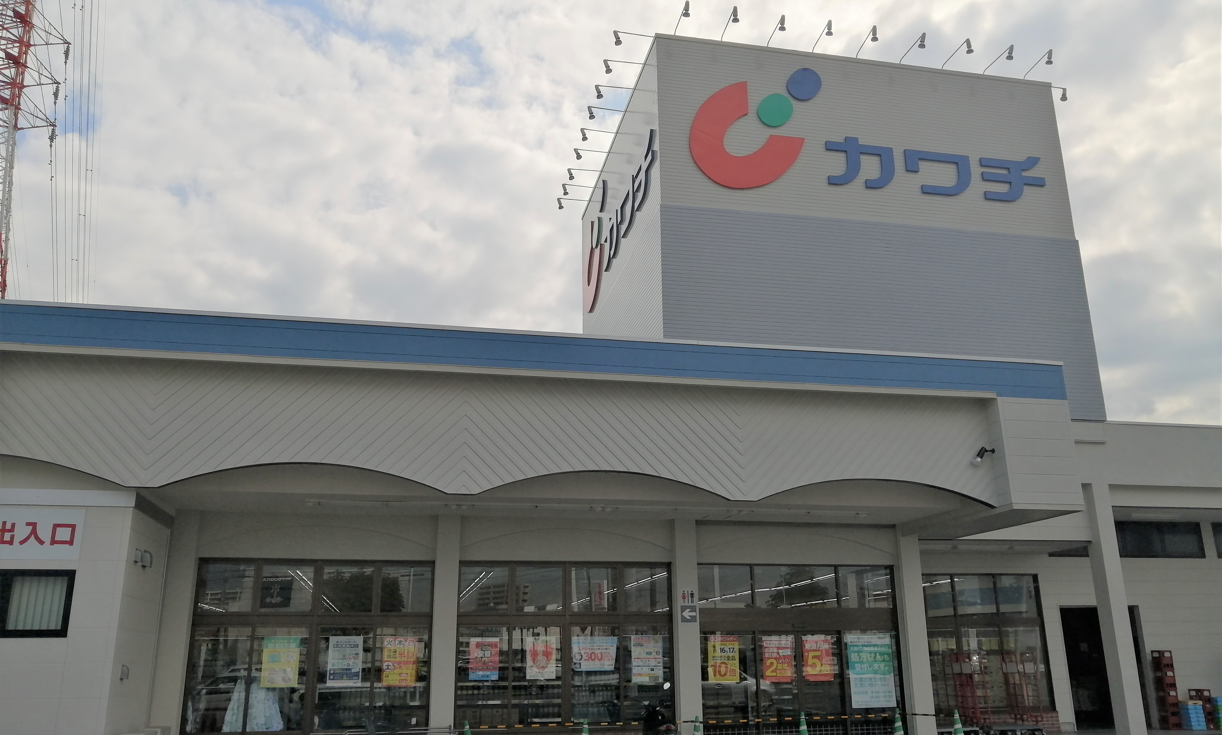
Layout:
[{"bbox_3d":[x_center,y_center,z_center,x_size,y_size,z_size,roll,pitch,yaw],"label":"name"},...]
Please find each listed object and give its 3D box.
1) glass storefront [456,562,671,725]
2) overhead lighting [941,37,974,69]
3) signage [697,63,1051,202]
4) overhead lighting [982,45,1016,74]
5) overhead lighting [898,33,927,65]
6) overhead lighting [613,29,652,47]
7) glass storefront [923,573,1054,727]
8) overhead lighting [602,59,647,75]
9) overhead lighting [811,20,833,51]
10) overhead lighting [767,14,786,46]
[{"bbox_3d":[-0.797,5.069,17.376,3.980,2.970,0.180,3,-17,-11],"label":"glass storefront"},{"bbox_3d":[8.054,-7.179,22.262,0.180,0.420,1.120,3,-17,-12],"label":"overhead lighting"},{"bbox_3d":[5.899,-5.182,21.448,8.580,3.130,0.160,3,-17,-11],"label":"signage"},{"bbox_3d":[8.996,-7.070,22.171,0.220,0.440,1.170,3,-17,-11],"label":"overhead lighting"},{"bbox_3d":[6.978,-7.253,22.046,0.180,0.400,1.120,3,-17,-12],"label":"overhead lighting"},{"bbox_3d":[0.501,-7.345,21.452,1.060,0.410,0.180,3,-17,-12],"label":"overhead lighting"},{"bbox_3d":[8.272,6.162,21.198,3.160,3.060,0.150,3,-17,-12],"label":"glass storefront"},{"bbox_3d":[0.322,-6.976,22.230,1.060,0.410,0.180,3,-17,-12],"label":"overhead lighting"},{"bbox_3d":[4.744,-7.307,21.362,0.210,0.430,1.140,3,-17,-11],"label":"overhead lighting"},{"bbox_3d":[3.715,-7.492,21.417,0.180,0.420,1.060,3,-17,-12],"label":"overhead lighting"}]

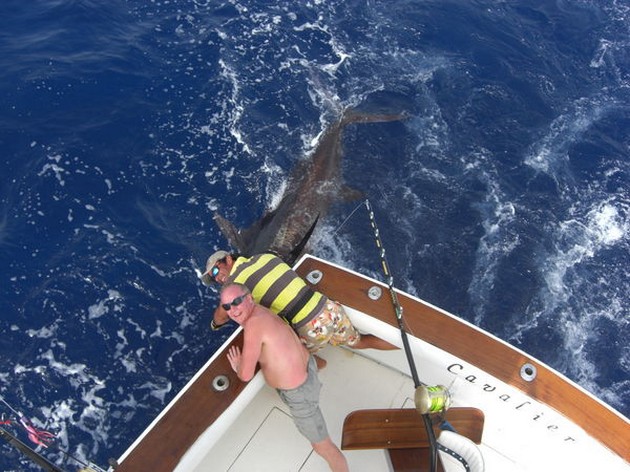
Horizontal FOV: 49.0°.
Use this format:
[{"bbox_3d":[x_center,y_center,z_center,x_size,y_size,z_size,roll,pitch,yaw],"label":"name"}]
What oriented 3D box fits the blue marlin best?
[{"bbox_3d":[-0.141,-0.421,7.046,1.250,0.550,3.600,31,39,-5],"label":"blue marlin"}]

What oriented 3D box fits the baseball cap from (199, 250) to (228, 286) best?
[{"bbox_3d":[-0.672,0.210,4.600,0.260,0.180,0.140,-39,58,-17],"label":"baseball cap"}]

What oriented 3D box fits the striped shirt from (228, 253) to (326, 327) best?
[{"bbox_3d":[-0.235,0.360,4.450,0.460,0.280,0.620,-29,48,-33],"label":"striped shirt"}]

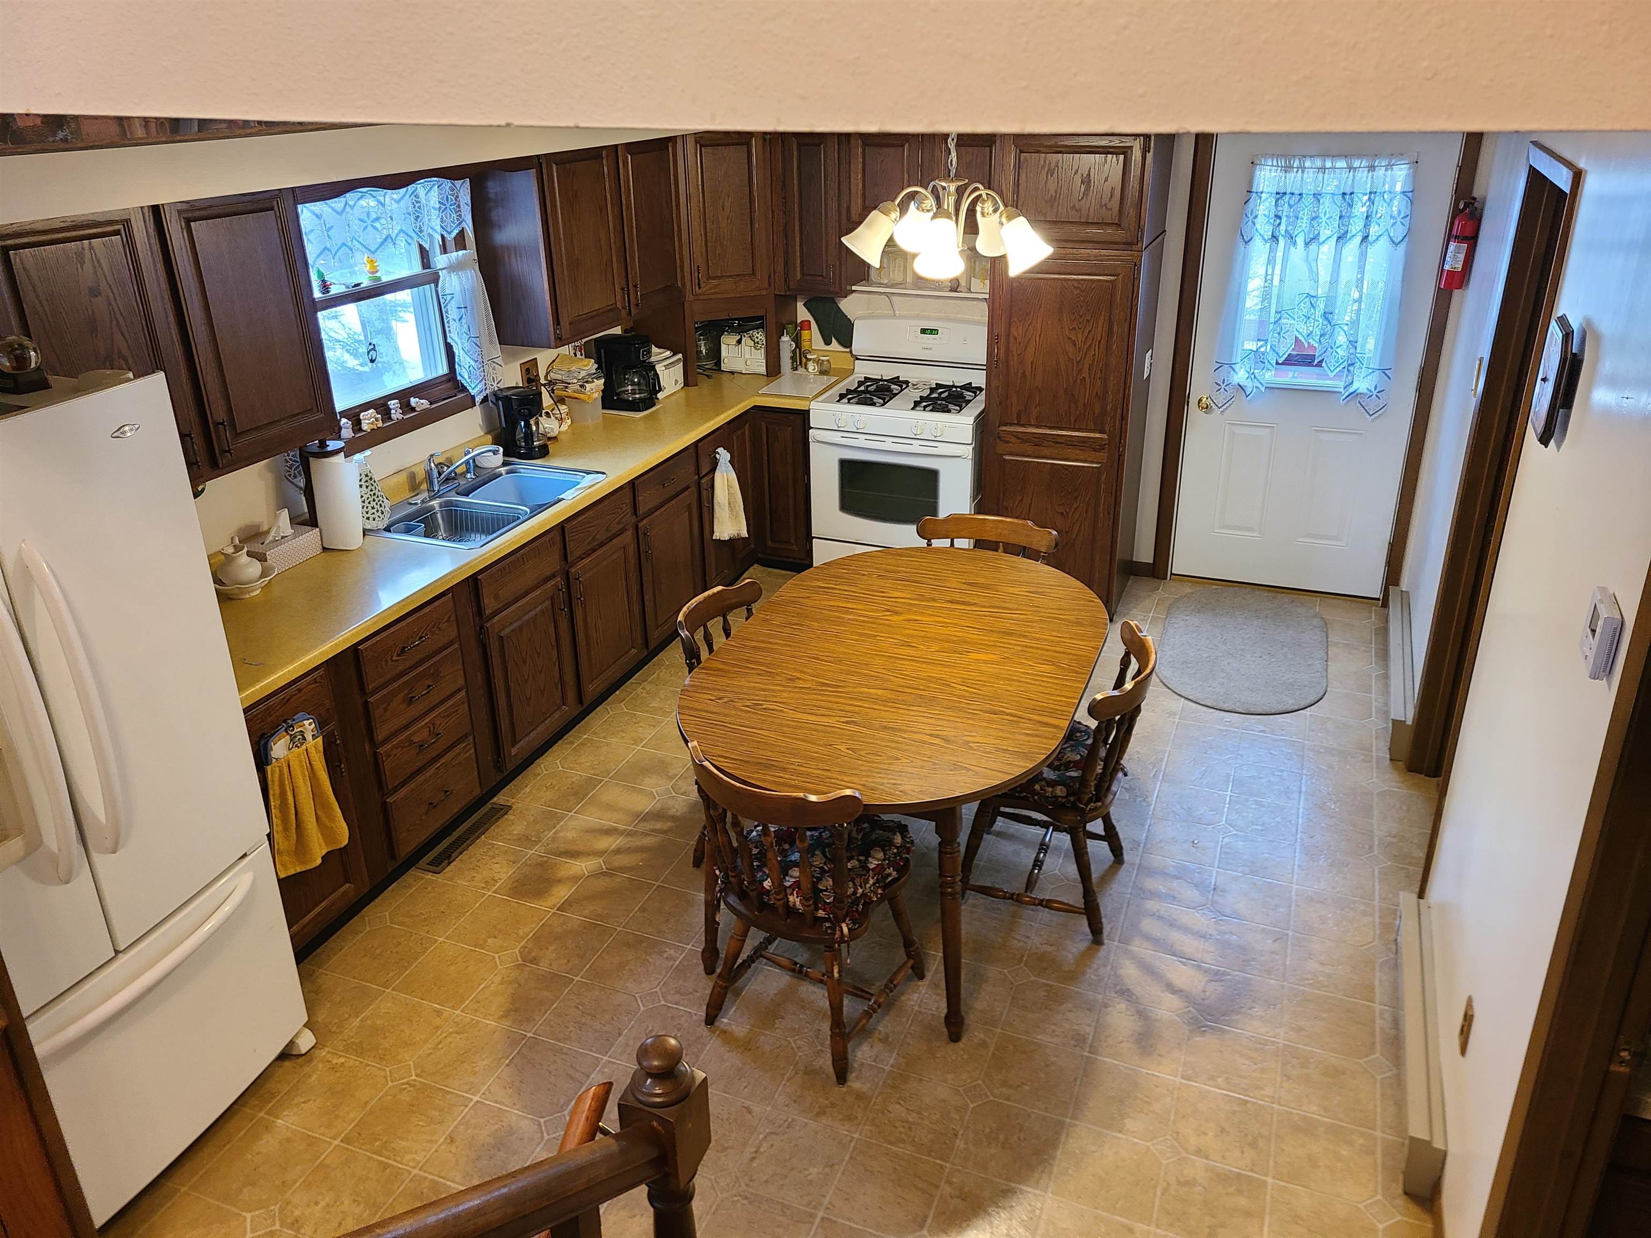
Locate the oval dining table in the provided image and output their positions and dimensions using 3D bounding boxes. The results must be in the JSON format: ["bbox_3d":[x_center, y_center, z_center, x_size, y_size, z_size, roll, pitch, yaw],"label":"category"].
[{"bbox_3d":[0.208,0.424,3.756,1.125,0.755,1.610,9,26,20],"label":"oval dining table"}]

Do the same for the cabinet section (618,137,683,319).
[{"bbox_3d":[-0.859,-1.662,5.243,0.325,0.672,0.505,9,26,20],"label":"cabinet section"}]

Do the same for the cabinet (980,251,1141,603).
[{"bbox_3d":[1.052,-0.863,5.474,0.615,1.570,0.570,9,26,20],"label":"cabinet"}]

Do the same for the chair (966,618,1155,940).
[{"bbox_3d":[0.665,0.444,3.611,0.500,0.820,0.480,9,27,21],"label":"chair"}]

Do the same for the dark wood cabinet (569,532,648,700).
[{"bbox_3d":[-1.064,-0.046,4.841,0.500,0.550,0.460,9,26,20],"label":"dark wood cabinet"}]

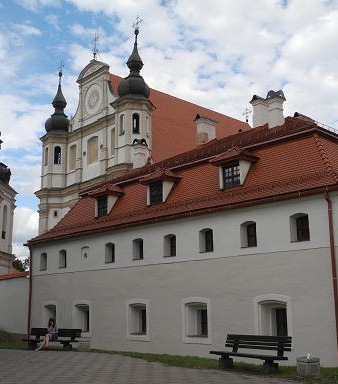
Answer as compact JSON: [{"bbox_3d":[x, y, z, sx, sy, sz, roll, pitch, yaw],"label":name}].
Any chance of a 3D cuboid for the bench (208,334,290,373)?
[{"bbox_3d":[2.128,4.226,14.697,0.720,0.870,2.420,8,-14,-36],"label":"bench"}]

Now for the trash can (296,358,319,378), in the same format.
[{"bbox_3d":[3.232,4.113,13.182,0.530,0.450,0.530,-1,-12,0],"label":"trash can"}]

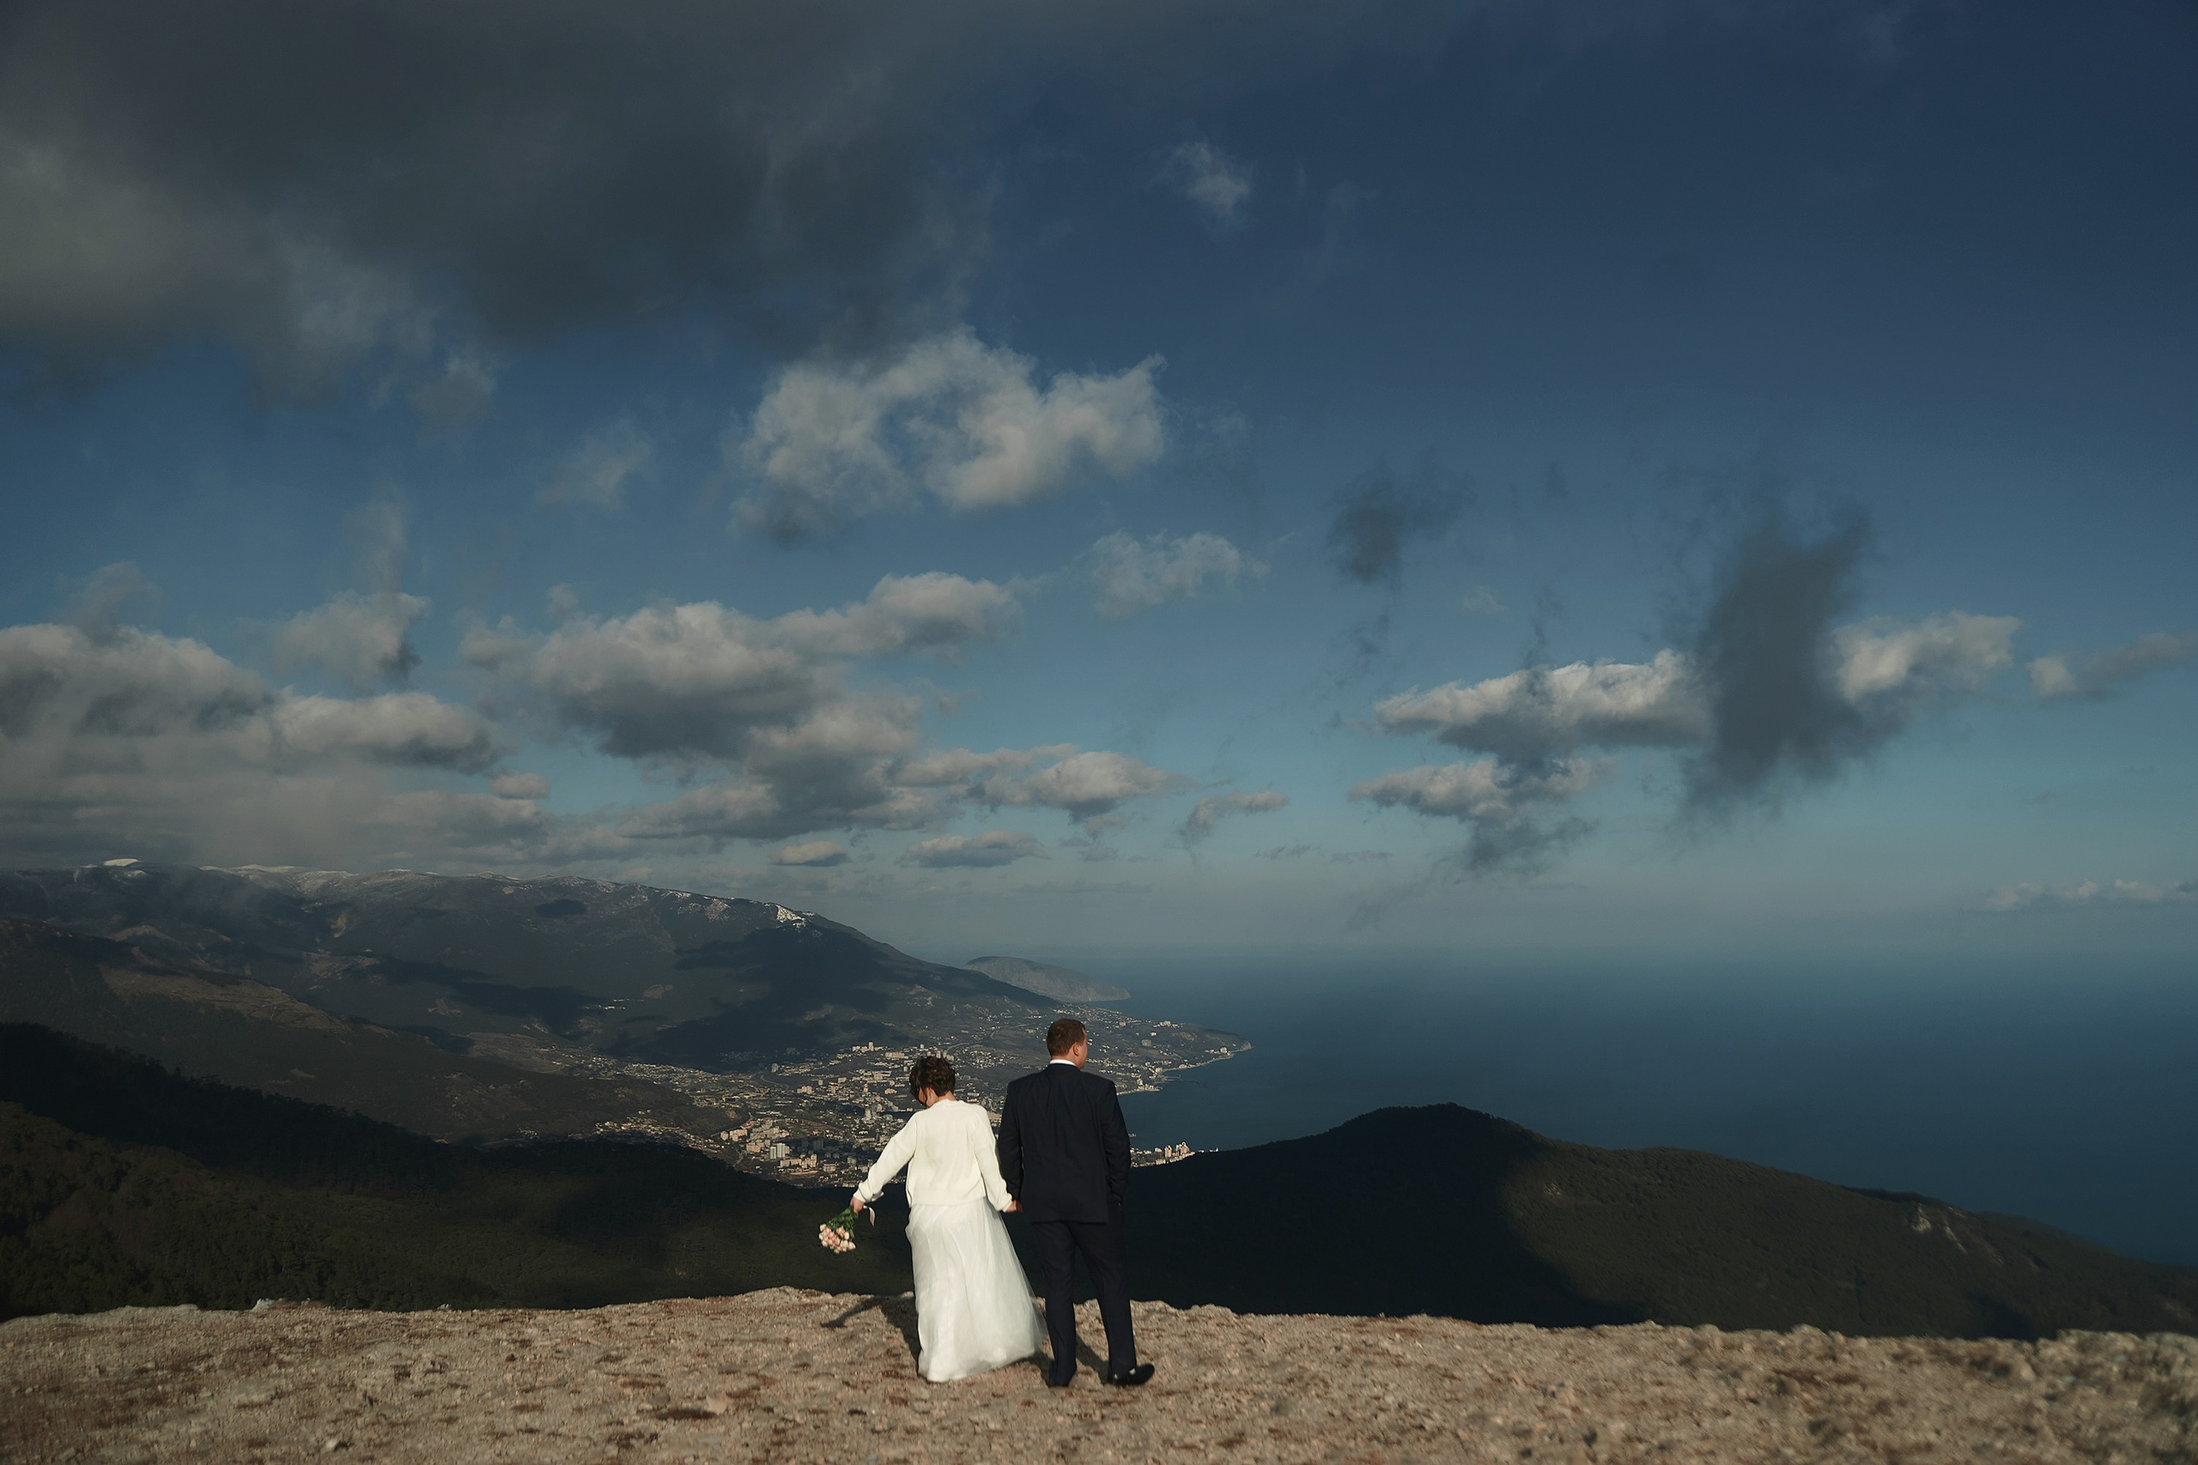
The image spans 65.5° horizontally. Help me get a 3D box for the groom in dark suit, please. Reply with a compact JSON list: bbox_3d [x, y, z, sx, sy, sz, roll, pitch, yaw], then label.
[{"bbox_3d":[-0.113,2.334,8.625,0.730,1.790,0.450,-1,-6,8],"label":"groom in dark suit"}]

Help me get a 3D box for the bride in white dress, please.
[{"bbox_3d":[-0.752,2.430,8.665,0.900,1.600,0.620,1,-6,-10],"label":"bride in white dress"}]

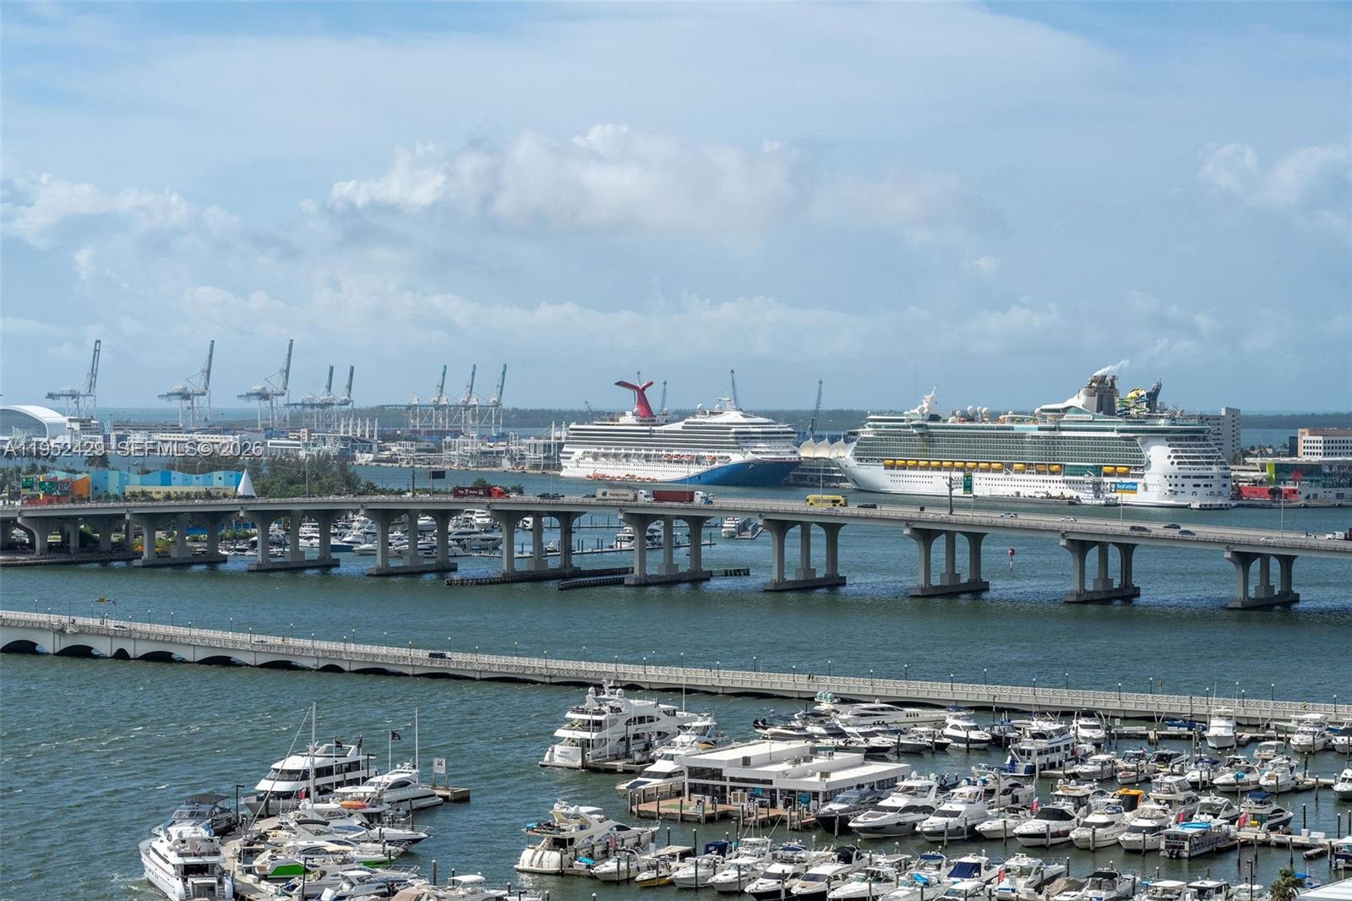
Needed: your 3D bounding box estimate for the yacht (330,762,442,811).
[{"bbox_3d":[-37.257,43.161,407.642,4.800,5.600,18.000,1,1,33],"label":"yacht"}]

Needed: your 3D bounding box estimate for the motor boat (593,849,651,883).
[{"bbox_3d":[-6.496,45.858,354.112,3.100,3.000,9.400,1,1,34],"label":"motor boat"}]

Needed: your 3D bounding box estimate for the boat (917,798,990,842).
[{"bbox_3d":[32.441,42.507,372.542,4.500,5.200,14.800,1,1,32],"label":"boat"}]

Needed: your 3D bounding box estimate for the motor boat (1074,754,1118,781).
[{"bbox_3d":[58.492,44.191,449.551,3.300,3.500,10.000,1,1,34],"label":"motor boat"}]

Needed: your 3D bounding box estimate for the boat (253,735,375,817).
[{"bbox_3d":[-45.769,40.407,395.590,5.900,8.200,23.400,1,1,31],"label":"boat"}]

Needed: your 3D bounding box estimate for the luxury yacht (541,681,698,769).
[{"bbox_3d":[-7.250,40.980,488.930,7.540,12.730,36.670,1,1,33],"label":"luxury yacht"}]

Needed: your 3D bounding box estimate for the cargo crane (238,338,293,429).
[{"bbox_3d":[-484.511,-71.430,3768.316,80.000,117.000,26.000,-1,1,-40],"label":"cargo crane"}]

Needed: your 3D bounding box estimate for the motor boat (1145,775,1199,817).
[{"bbox_3d":[65.460,45.730,415.150,4.180,5.700,13.040,1,1,29],"label":"motor boat"}]

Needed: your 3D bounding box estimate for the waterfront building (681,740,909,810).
[{"bbox_3d":[15.302,40.509,399.656,19.800,5.900,23.200,1,1,31],"label":"waterfront building"}]

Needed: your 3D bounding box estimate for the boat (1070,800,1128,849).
[{"bbox_3d":[52.120,46.210,396.210,4.280,5.300,14.060,1,1,29],"label":"boat"}]

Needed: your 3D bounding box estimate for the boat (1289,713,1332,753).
[{"bbox_3d":[92.324,41.388,464.938,3.900,4.700,11.800,1,1,30],"label":"boat"}]

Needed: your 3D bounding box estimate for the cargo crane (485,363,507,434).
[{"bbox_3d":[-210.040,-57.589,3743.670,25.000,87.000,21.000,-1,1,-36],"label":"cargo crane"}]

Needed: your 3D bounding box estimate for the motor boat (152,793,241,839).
[{"bbox_3d":[-57.869,44.255,383.201,4.400,5.000,14.200,1,1,34],"label":"motor boat"}]

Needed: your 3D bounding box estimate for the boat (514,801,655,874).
[{"bbox_3d":[-8.842,43.324,364.897,6.000,7.700,24.000,1,1,34],"label":"boat"}]

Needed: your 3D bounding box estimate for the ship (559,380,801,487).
[{"bbox_3d":[6.029,-11.571,1995.761,37.000,63.000,276.070,0,1,-29],"label":"ship"}]

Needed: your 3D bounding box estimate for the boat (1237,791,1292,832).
[{"bbox_3d":[72.960,44.181,391.382,3.900,4.600,10.500,1,1,34],"label":"boat"}]

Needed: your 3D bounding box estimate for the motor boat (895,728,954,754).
[{"bbox_3d":[38.680,45.220,502.140,10.390,3.460,3.160,1,1,32],"label":"motor boat"}]

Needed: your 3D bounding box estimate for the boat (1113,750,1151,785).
[{"bbox_3d":[63.150,43.835,441.170,2.800,3.600,8.500,1,1,35],"label":"boat"}]

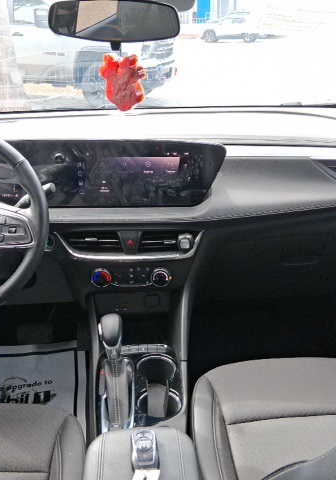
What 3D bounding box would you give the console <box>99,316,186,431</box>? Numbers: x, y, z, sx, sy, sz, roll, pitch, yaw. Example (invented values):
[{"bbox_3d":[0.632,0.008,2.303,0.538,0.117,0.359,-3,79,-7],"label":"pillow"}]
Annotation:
[{"bbox_3d":[-0.055,0.249,0.891,0.170,0.180,0.270,-3,24,-5],"label":"console"}]

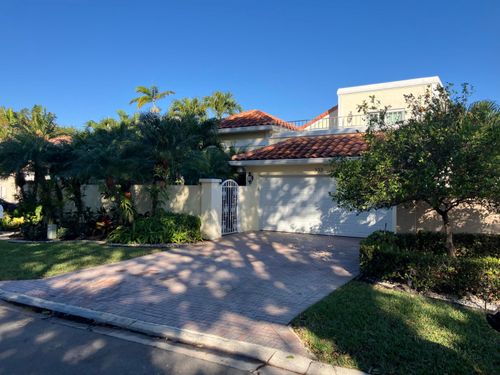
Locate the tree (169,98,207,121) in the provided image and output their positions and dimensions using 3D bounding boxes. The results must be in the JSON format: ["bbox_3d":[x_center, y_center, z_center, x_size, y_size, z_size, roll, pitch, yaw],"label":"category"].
[{"bbox_3d":[-4.258,-2.400,28.000,3.000,7.900,3.000,0,0,0],"label":"tree"}]

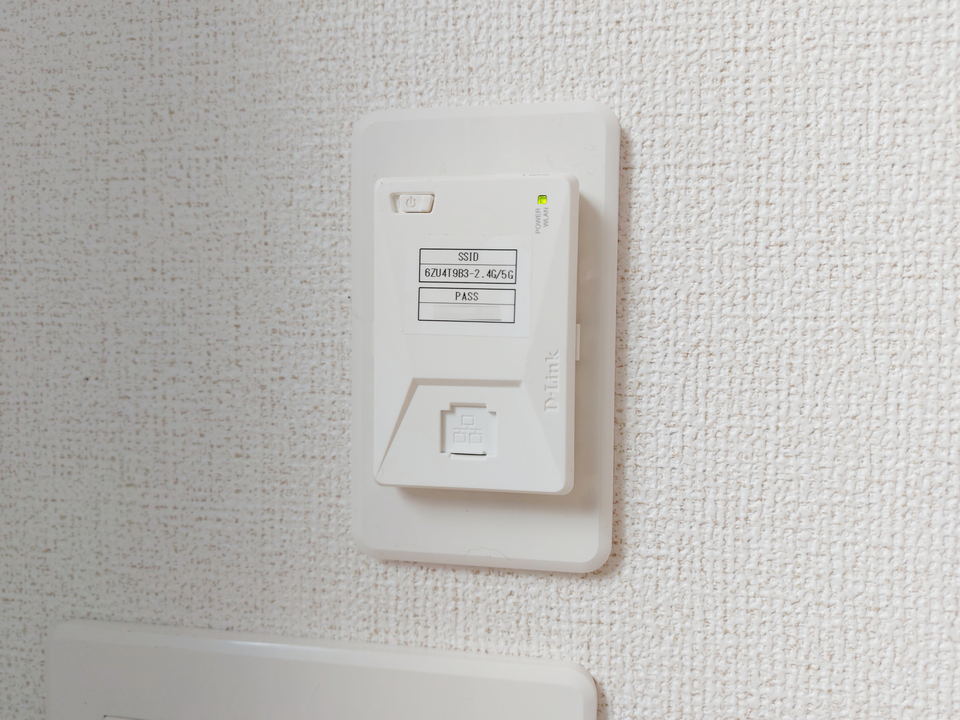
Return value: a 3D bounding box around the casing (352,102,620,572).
[{"bbox_3d":[-0.001,-0.005,0.166,0.070,0.120,0.015,1,3,9],"label":"casing"}]

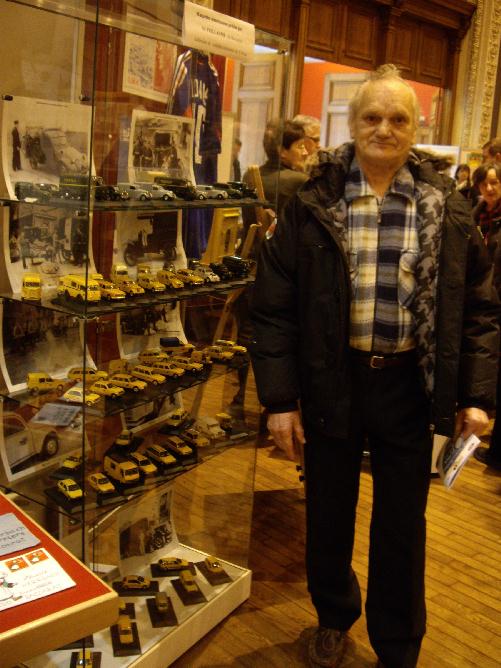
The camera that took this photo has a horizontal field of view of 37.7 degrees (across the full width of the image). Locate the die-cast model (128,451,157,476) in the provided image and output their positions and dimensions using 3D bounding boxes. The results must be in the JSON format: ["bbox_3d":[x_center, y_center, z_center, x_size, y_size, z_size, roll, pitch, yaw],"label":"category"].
[{"bbox_3d":[-0.282,0.338,1.921,0.036,0.035,0.087,-6,16,-36],"label":"die-cast model"}]

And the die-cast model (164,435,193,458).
[{"bbox_3d":[-0.200,0.320,2.098,0.037,0.032,0.086,-7,18,-40],"label":"die-cast model"}]

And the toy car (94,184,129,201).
[{"bbox_3d":[-0.316,-0.316,1.642,0.090,0.036,0.037,12,15,30],"label":"toy car"}]

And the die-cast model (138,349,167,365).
[{"bbox_3d":[-0.291,0.060,2.195,0.090,0.034,0.037,4,13,-1],"label":"die-cast model"}]

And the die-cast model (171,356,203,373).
[{"bbox_3d":[-0.187,0.080,2.143,0.095,0.033,0.037,14,16,35],"label":"die-cast model"}]

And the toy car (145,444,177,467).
[{"bbox_3d":[-0.246,0.331,2.035,0.039,0.033,0.096,-7,18,-41],"label":"toy car"}]

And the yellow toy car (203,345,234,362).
[{"bbox_3d":[-0.098,0.057,2.272,0.092,0.033,0.037,8,14,17],"label":"yellow toy car"}]

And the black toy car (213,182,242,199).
[{"bbox_3d":[-0.070,-0.420,2.160,0.090,0.040,0.038,10,14,23],"label":"black toy car"}]

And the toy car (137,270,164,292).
[{"bbox_3d":[-0.246,-0.129,1.845,0.036,0.034,0.082,-9,19,-43],"label":"toy car"}]

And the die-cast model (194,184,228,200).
[{"bbox_3d":[-0.109,-0.381,1.971,0.086,0.036,0.035,12,15,30],"label":"die-cast model"}]

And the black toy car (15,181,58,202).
[{"bbox_3d":[-0.501,-0.336,1.720,0.096,0.044,0.040,10,14,23],"label":"black toy car"}]

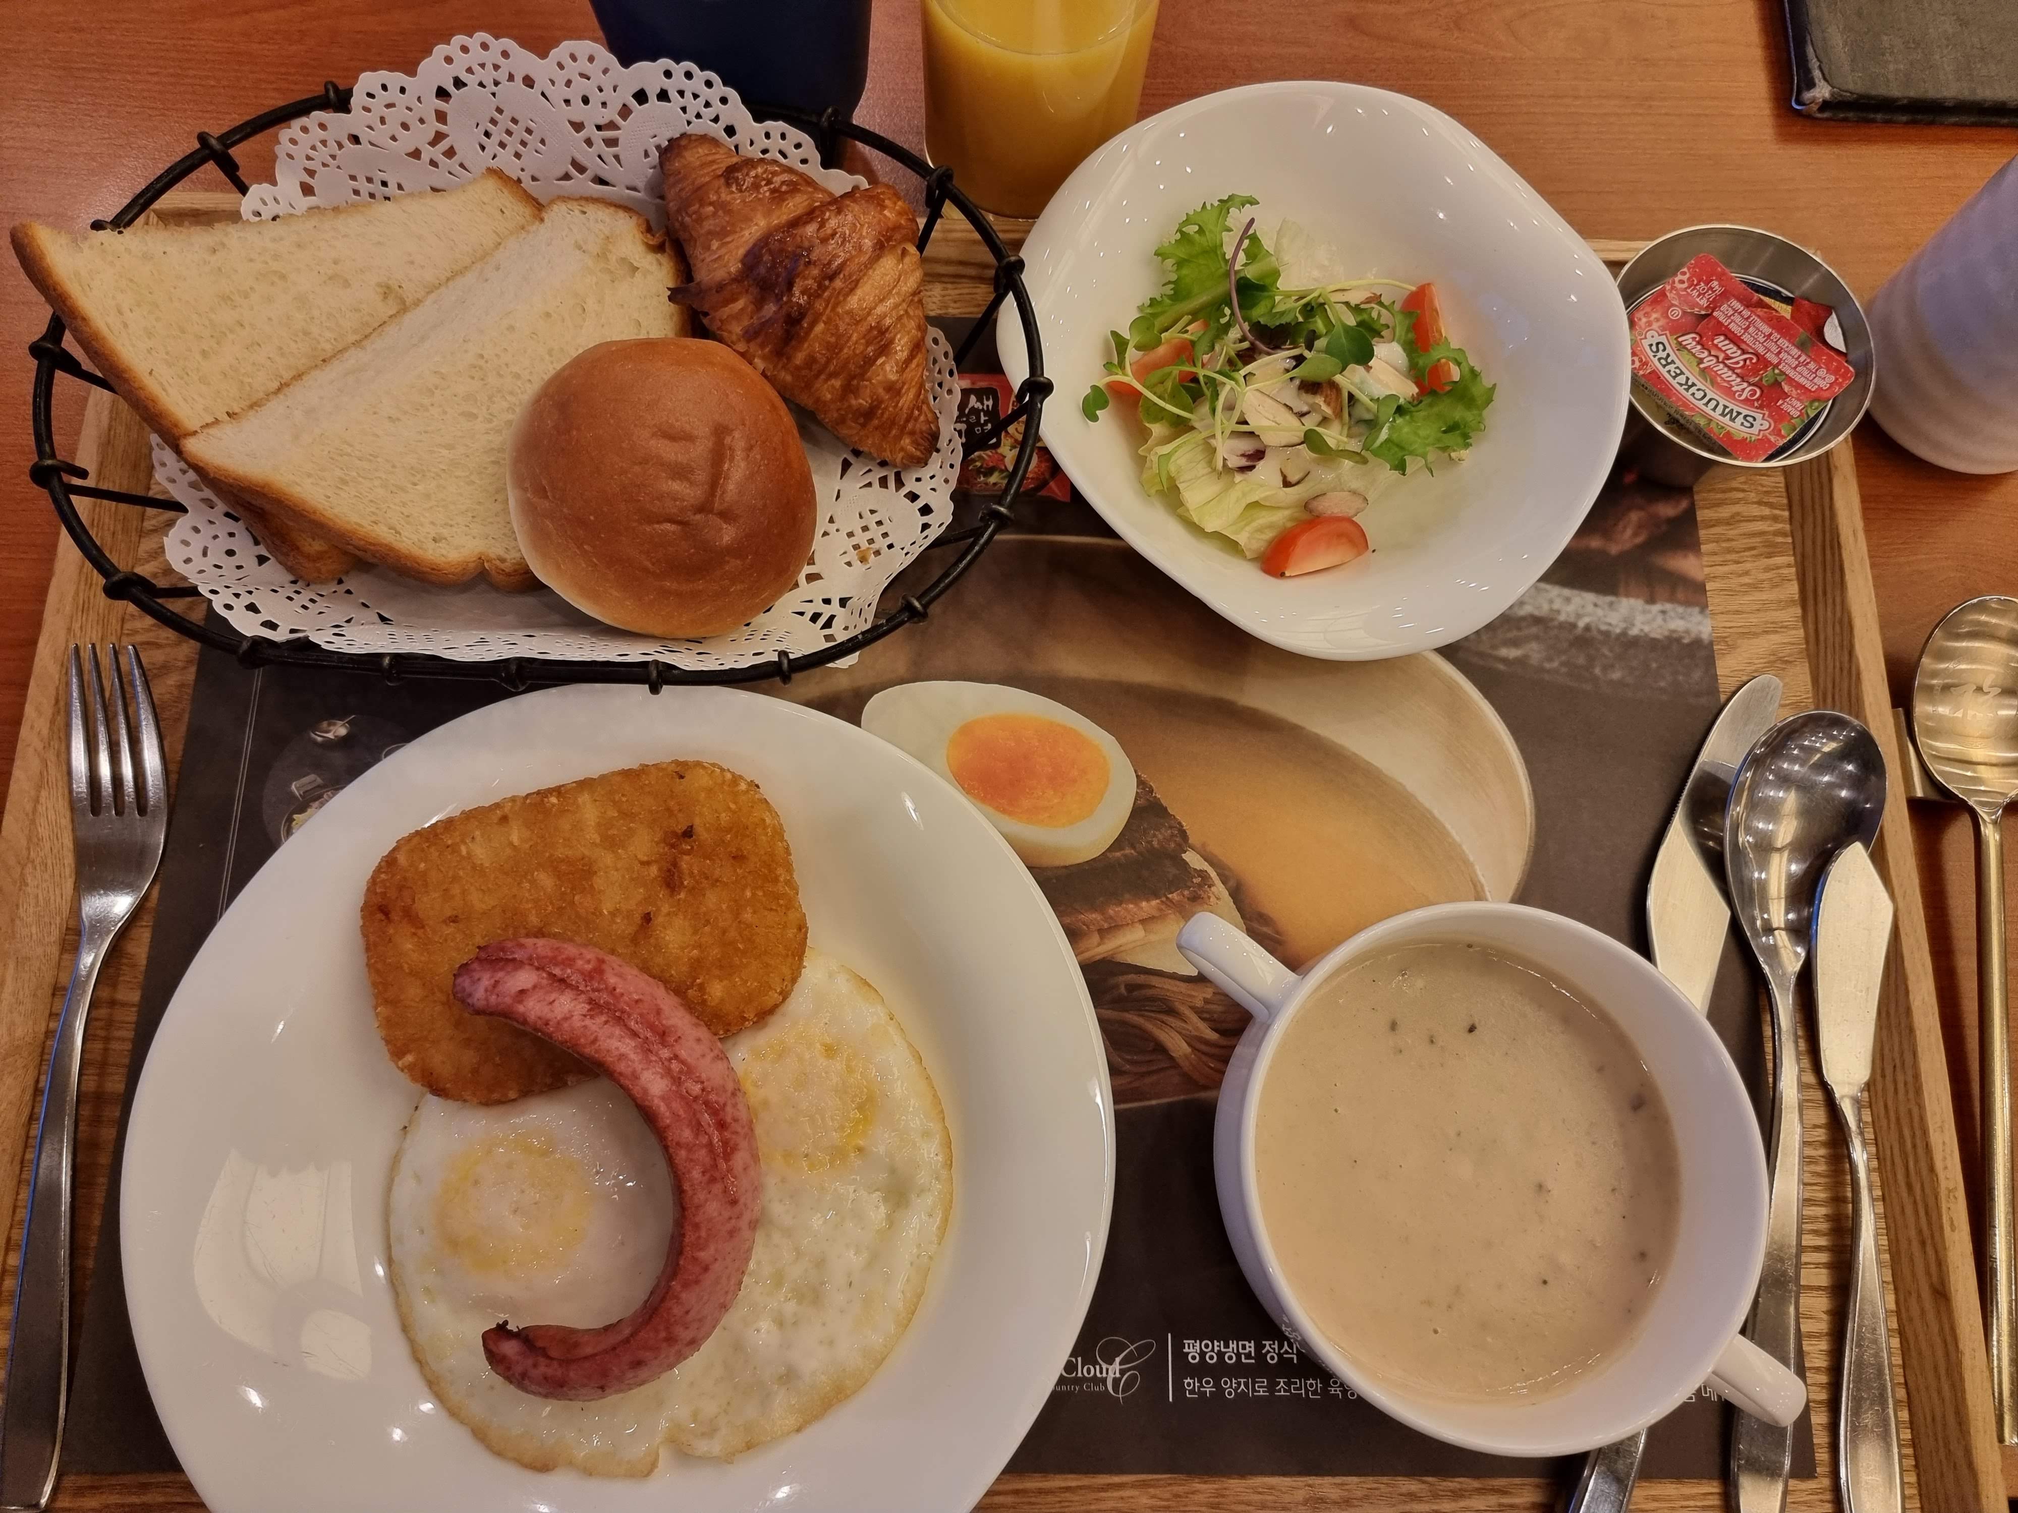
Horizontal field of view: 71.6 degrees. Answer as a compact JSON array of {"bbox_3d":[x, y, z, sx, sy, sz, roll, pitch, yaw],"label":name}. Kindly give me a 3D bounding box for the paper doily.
[{"bbox_3d":[-0.114,-0.090,0.347,0.205,0.068,0.155,-3,76,-1],"label":"paper doily"}]

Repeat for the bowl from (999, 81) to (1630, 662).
[{"bbox_3d":[0.075,-0.093,0.363,0.139,0.055,0.147,-42,80,-10],"label":"bowl"}]

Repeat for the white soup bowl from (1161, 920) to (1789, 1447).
[{"bbox_3d":[0.099,0.090,0.312,0.155,0.062,0.108,38,78,9],"label":"white soup bowl"}]

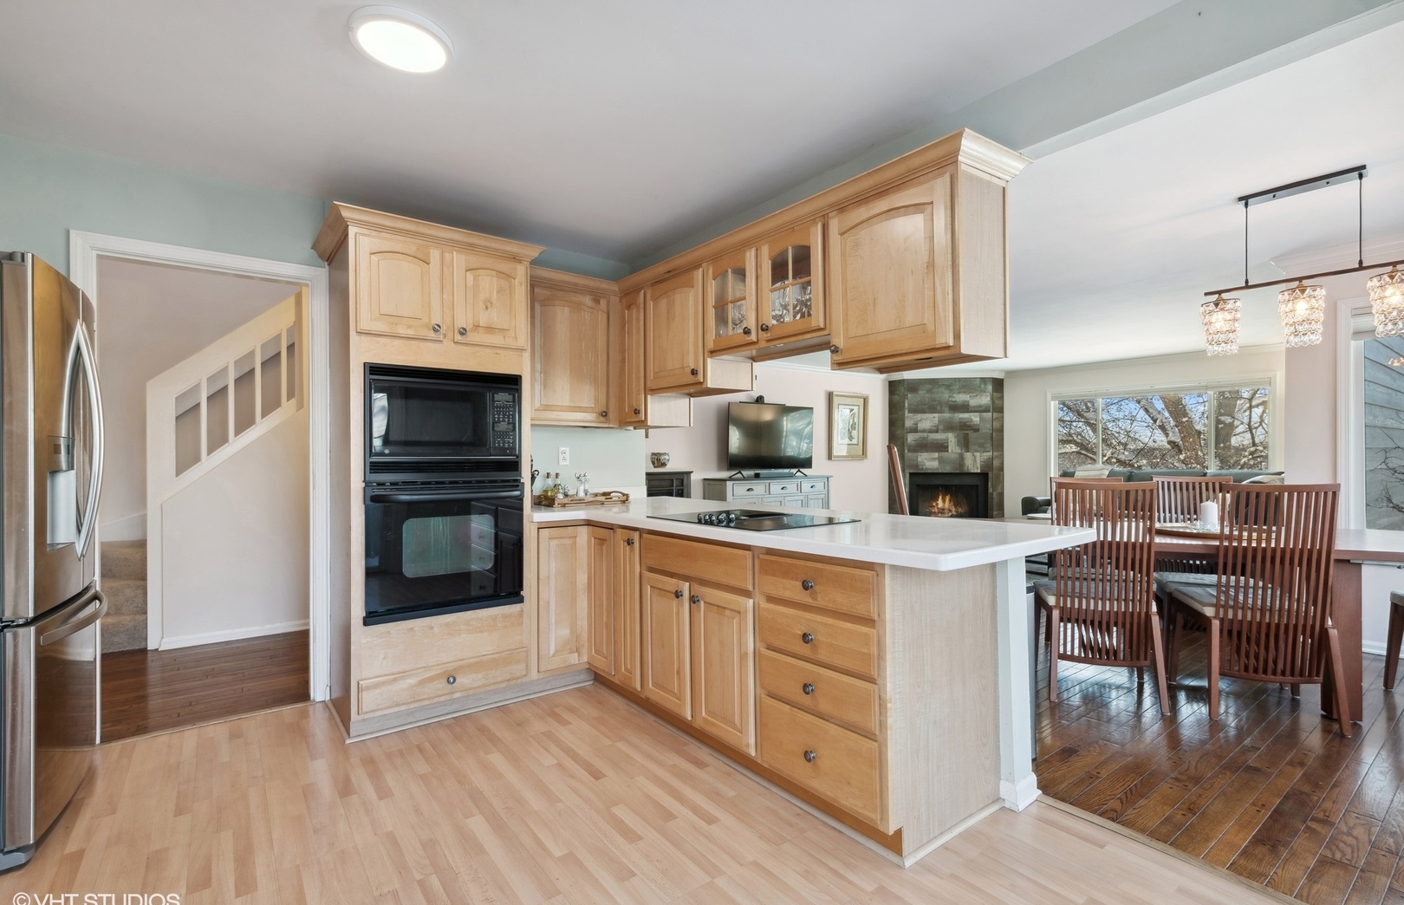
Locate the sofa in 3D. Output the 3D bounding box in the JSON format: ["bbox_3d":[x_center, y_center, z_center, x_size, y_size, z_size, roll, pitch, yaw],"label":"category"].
[{"bbox_3d":[5.328,0.733,7.407,0.950,0.980,2.500,0,-1,-38],"label":"sofa"}]

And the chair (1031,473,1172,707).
[{"bbox_3d":[1.981,0.671,3.132,0.510,1.050,0.600,-1,-1,22],"label":"chair"}]

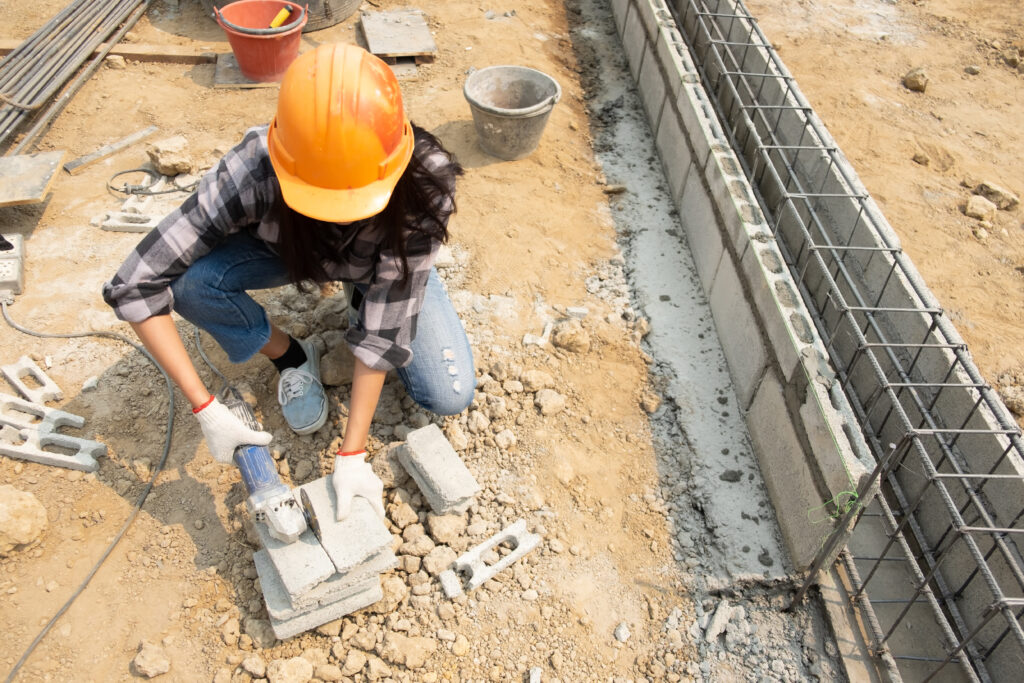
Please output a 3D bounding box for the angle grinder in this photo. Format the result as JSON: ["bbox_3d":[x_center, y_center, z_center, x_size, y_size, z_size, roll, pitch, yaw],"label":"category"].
[{"bbox_3d":[-0.405,0.203,1.276,0.100,0.102,0.268,-21,67,-25],"label":"angle grinder"}]

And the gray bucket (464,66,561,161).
[{"bbox_3d":[0.001,-0.738,2.542,0.315,0.210,0.315,3,44,-3],"label":"gray bucket"}]

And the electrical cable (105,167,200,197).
[{"bbox_3d":[-1.065,-0.488,2.303,0.270,0.045,0.135,5,44,0],"label":"electrical cable"}]

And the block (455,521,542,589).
[{"bbox_3d":[-0.026,0.410,1.473,0.172,0.030,0.062,-27,53,-29],"label":"block"}]

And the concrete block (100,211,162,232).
[{"bbox_3d":[-1.044,-0.333,2.160,0.180,0.025,0.060,5,44,0],"label":"concrete block"}]

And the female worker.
[{"bbox_3d":[-0.378,-0.153,1.487,0.640,0.790,0.930,5,44,0],"label":"female worker"}]

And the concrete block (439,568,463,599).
[{"bbox_3d":[-0.113,0.448,1.420,0.025,0.028,0.049,-15,48,-20],"label":"concrete block"}]

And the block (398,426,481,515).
[{"bbox_3d":[-0.149,0.269,1.563,0.076,0.065,0.190,-21,50,-25],"label":"block"}]

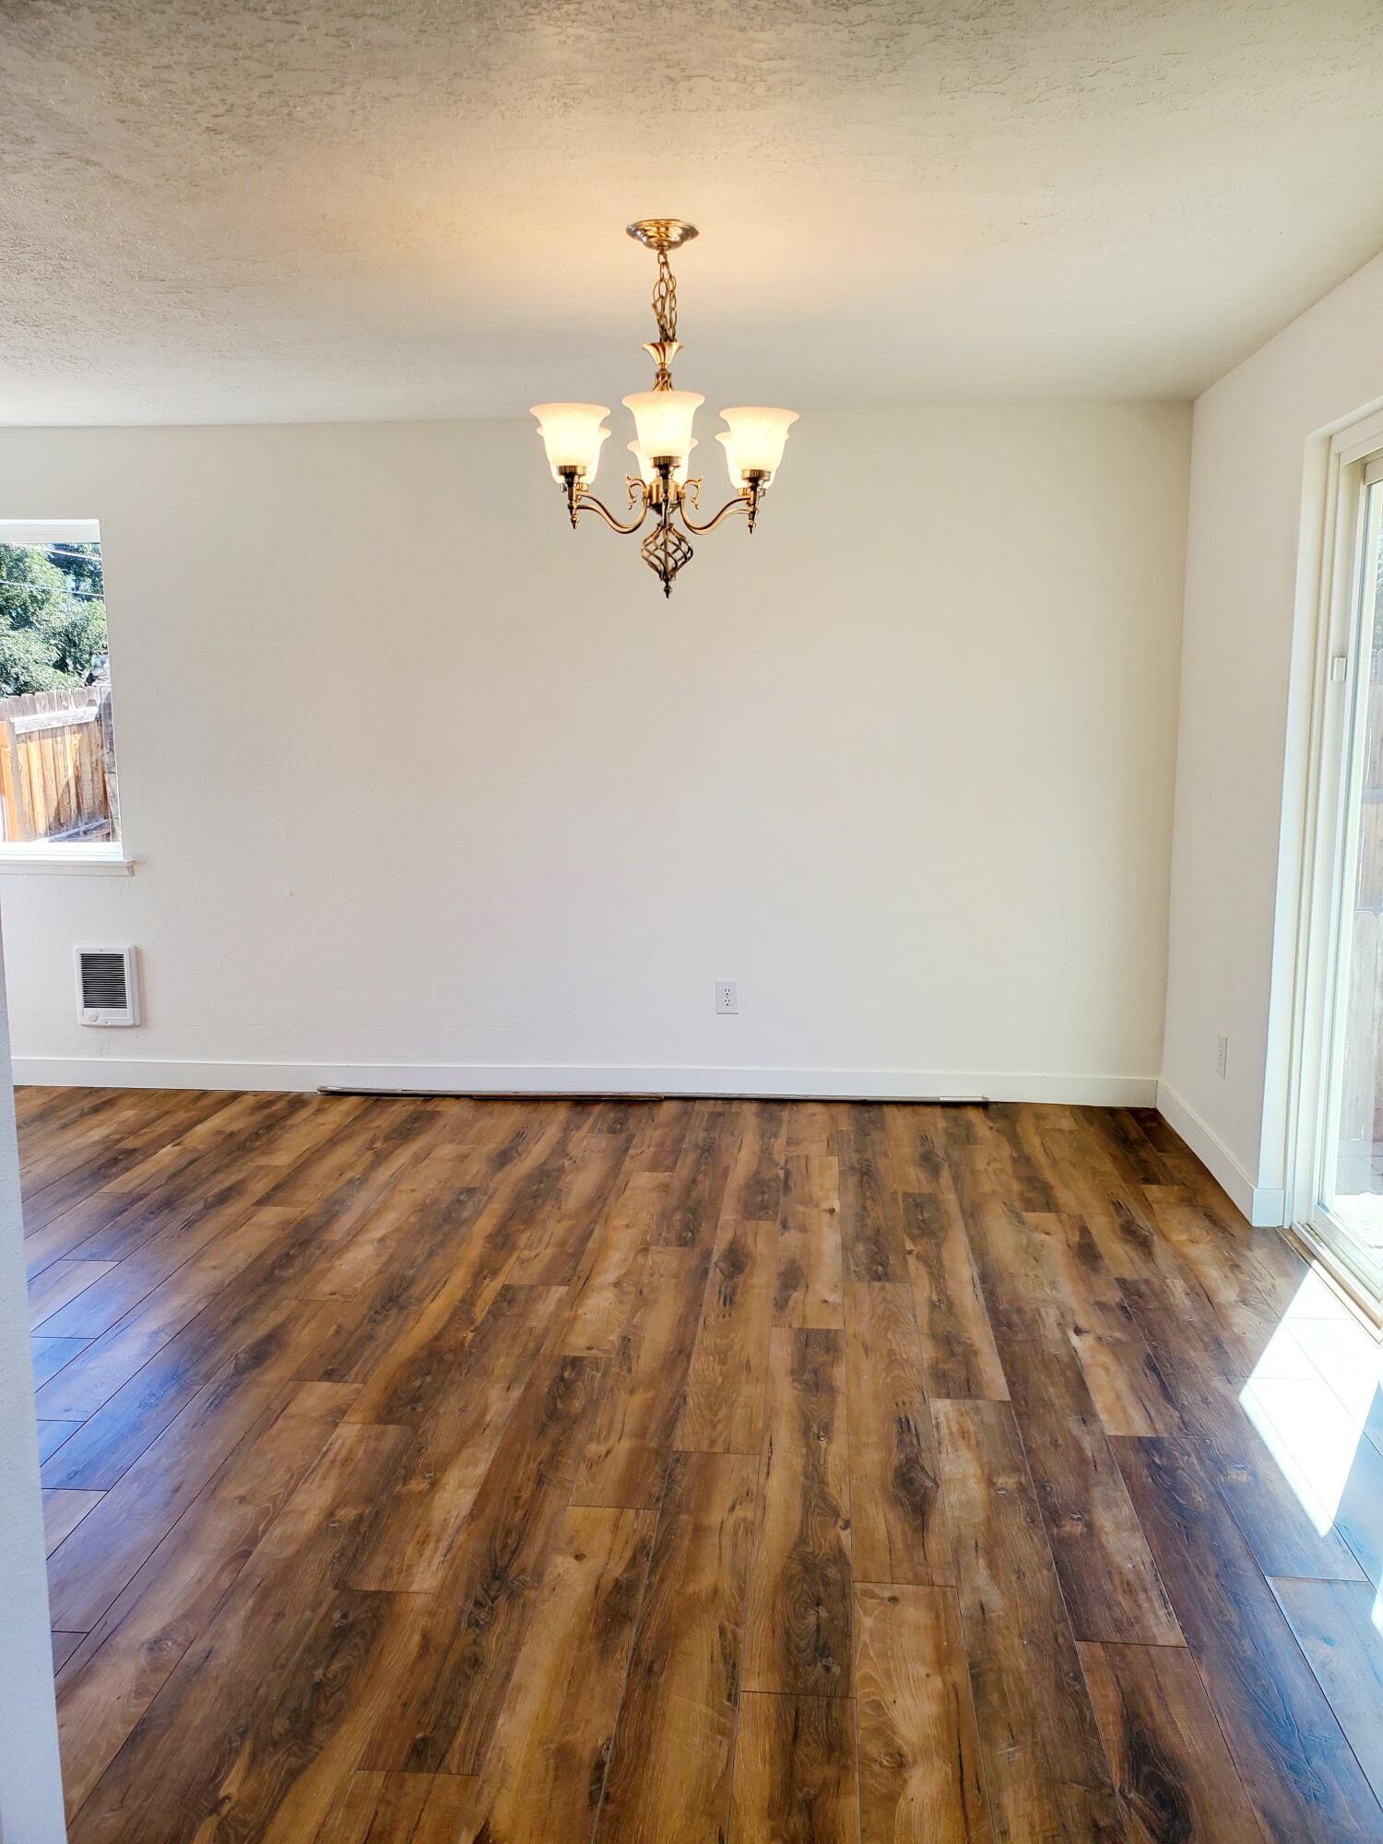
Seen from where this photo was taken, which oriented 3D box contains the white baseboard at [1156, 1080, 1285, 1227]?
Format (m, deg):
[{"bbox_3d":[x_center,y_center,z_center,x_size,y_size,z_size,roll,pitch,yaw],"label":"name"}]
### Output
[{"bbox_3d":[1.653,0.702,4.397,0.079,0.109,1.139,0,9,5],"label":"white baseboard"}]

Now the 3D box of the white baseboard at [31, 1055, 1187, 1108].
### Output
[{"bbox_3d":[-0.498,0.594,5.152,4.373,0.109,0.016,0,9,5],"label":"white baseboard"}]

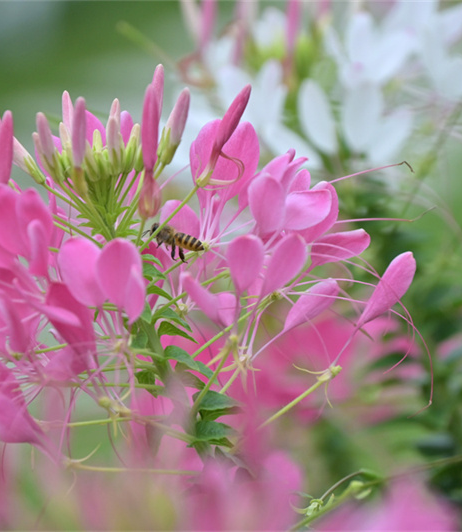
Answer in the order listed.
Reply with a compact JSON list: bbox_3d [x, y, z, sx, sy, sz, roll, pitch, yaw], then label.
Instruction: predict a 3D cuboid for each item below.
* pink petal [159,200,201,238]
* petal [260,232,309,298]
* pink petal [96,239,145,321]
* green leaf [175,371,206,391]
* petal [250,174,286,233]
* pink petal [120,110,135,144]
[{"bbox_3d":[-0.012,-0.010,1.110,0.010,0.011,0.005,-13,0,0],"label":"pink petal"},{"bbox_3d":[0.013,0.000,1.190,0.009,0.019,0.005,32,9,-6],"label":"petal"},{"bbox_3d":[-0.024,0.003,1.030,0.011,0.018,0.004,-3,-3,0],"label":"pink petal"},{"bbox_3d":[-0.009,0.024,0.990,0.007,0.003,0.004,31,25,10],"label":"green leaf"},{"bbox_3d":[0.008,-0.014,1.065,0.008,0.014,0.003,-3,-3,9],"label":"petal"},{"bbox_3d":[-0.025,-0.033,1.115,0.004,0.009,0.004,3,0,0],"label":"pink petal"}]

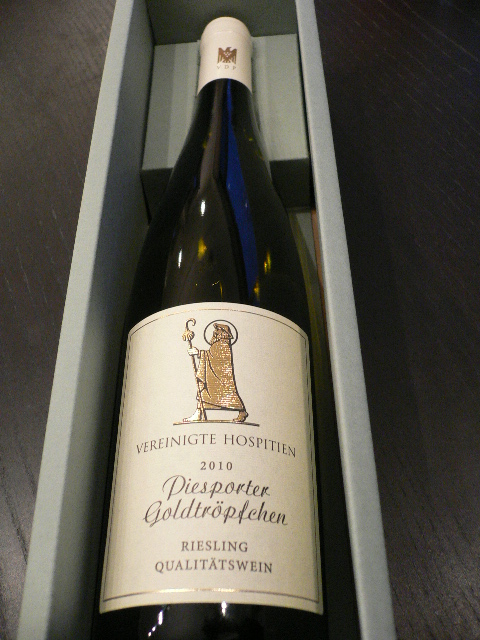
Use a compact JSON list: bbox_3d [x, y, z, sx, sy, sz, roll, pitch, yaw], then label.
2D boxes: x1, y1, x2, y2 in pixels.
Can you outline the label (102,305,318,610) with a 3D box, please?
[{"bbox_3d":[-0.008,0.042,0.213,0.069,0.022,0.099,2,59,-3],"label":"label"}]

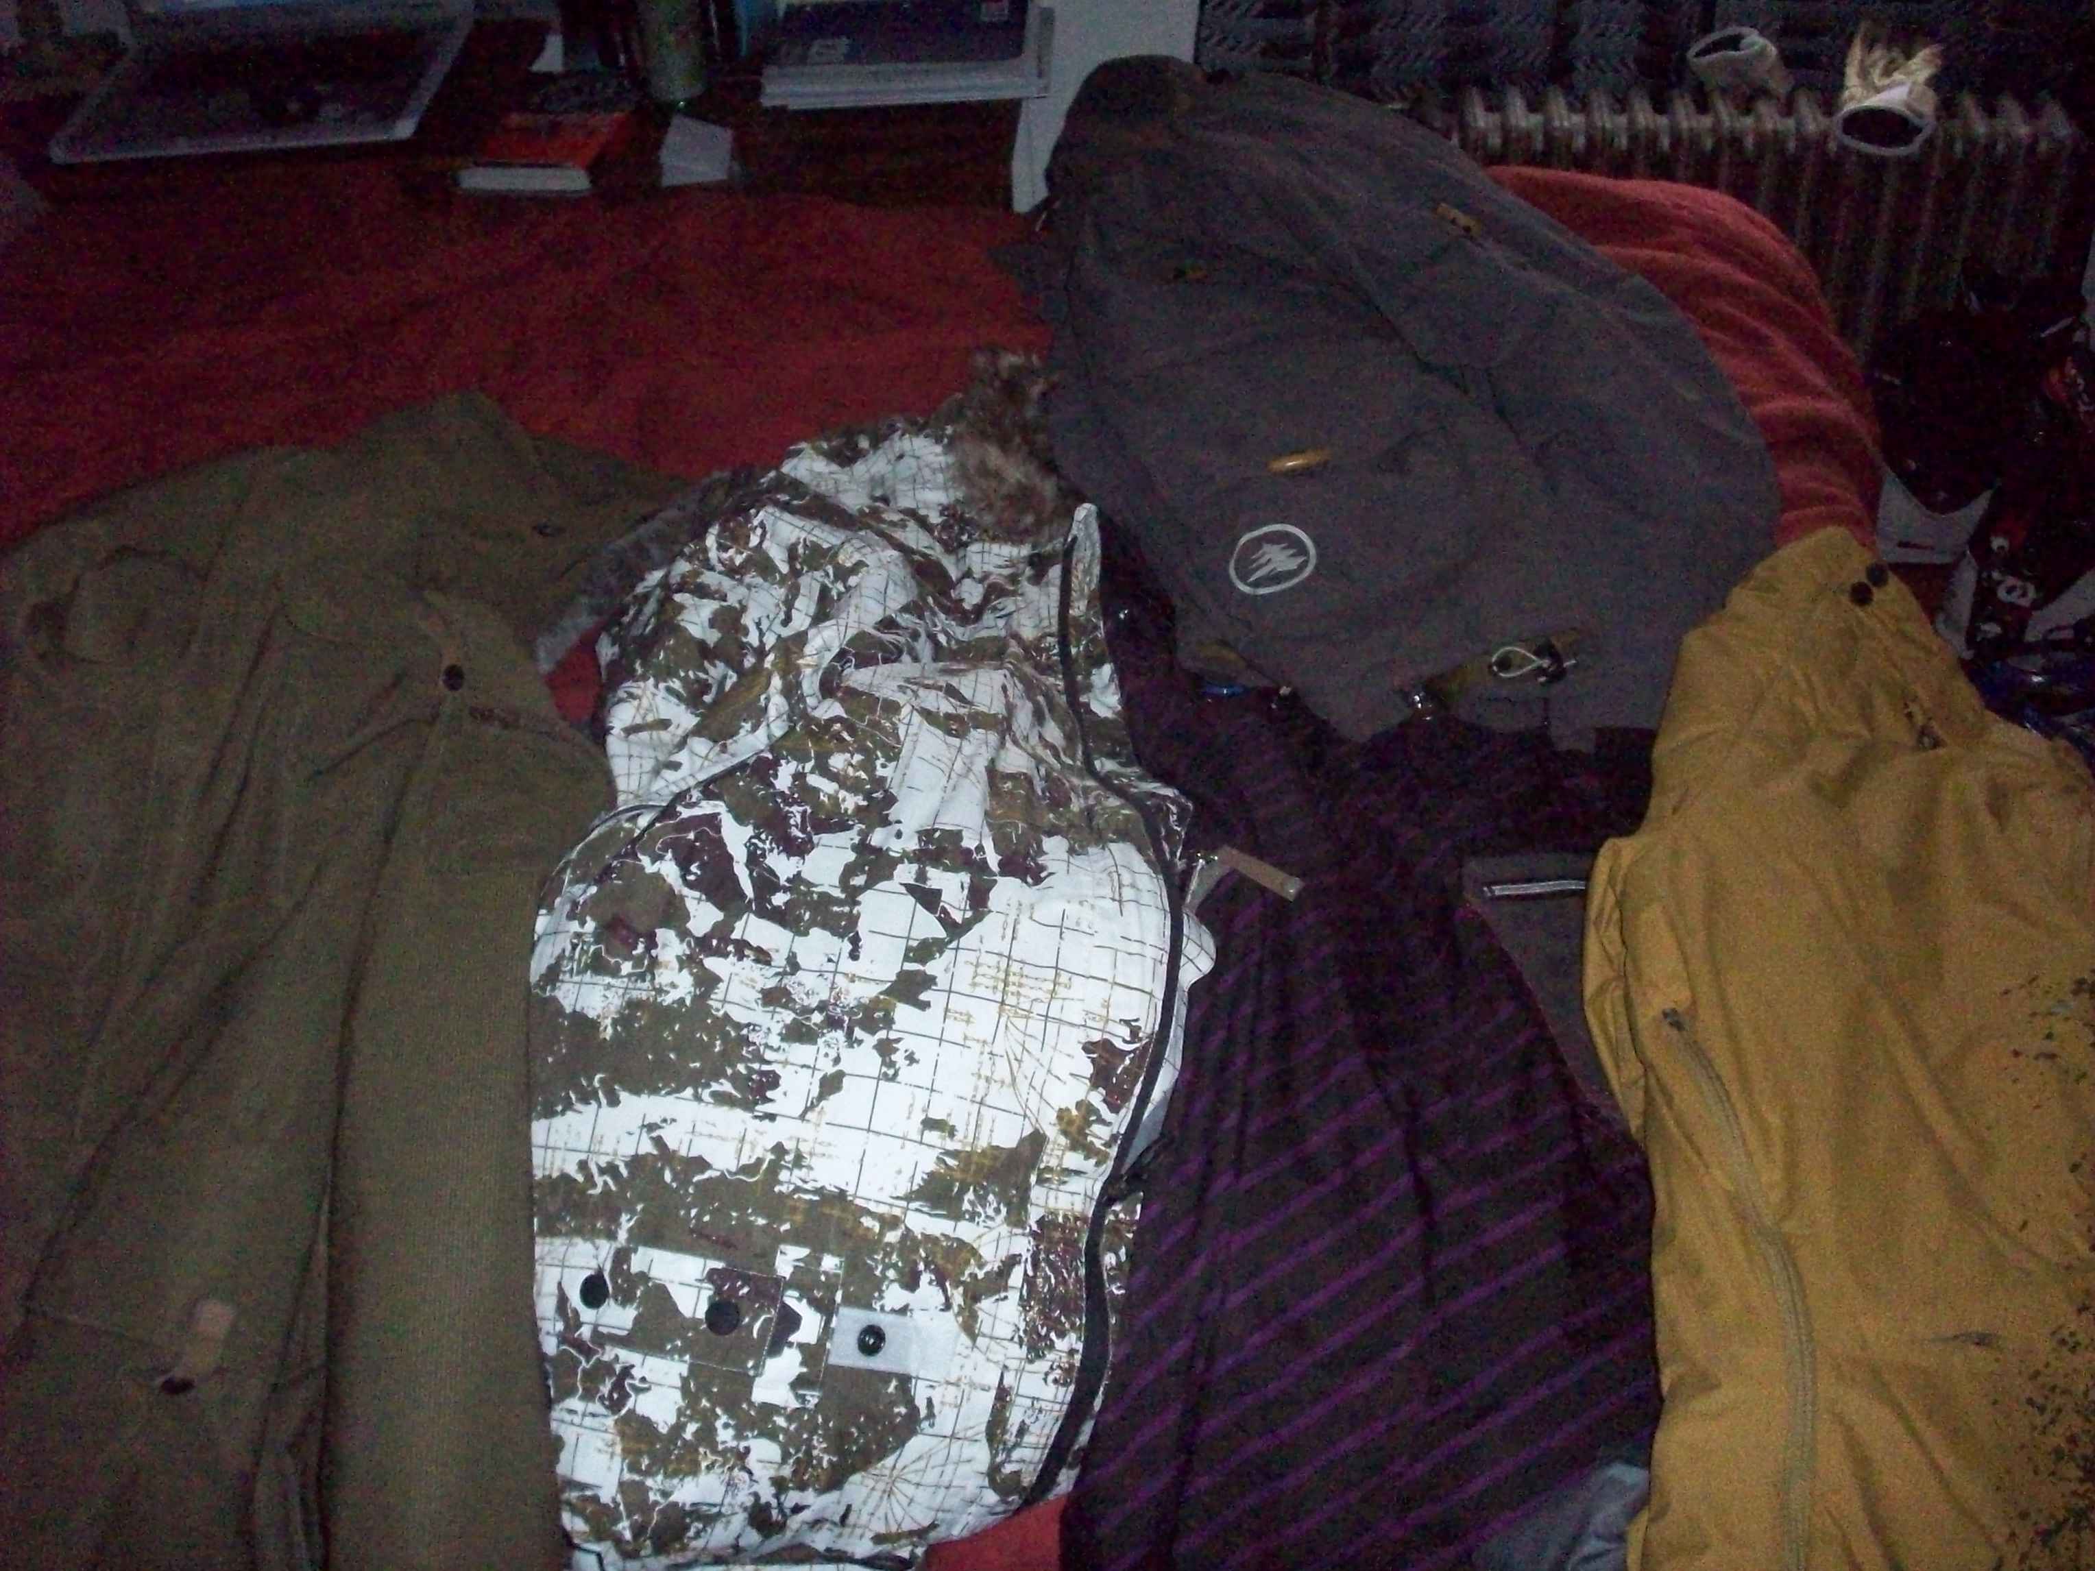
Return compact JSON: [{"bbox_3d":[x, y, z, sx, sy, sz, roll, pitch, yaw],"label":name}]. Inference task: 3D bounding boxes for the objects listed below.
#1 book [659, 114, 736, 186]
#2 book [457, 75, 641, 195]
[{"bbox_3d":[-0.335,-0.609,2.136,0.061,0.028,0.095,-4,43,3],"label":"book"},{"bbox_3d":[-0.479,-0.638,2.185,0.130,0.026,0.195,2,43,9],"label":"book"}]

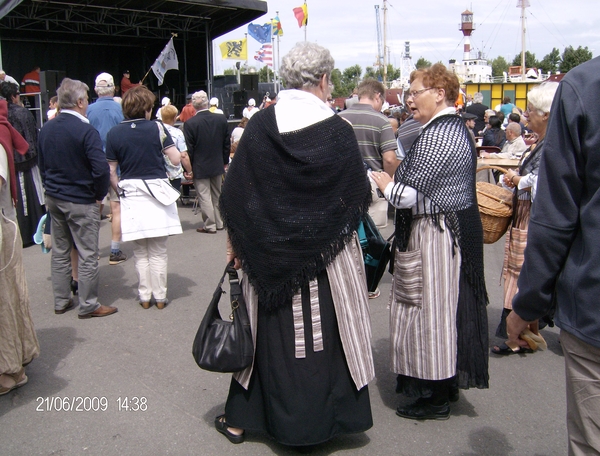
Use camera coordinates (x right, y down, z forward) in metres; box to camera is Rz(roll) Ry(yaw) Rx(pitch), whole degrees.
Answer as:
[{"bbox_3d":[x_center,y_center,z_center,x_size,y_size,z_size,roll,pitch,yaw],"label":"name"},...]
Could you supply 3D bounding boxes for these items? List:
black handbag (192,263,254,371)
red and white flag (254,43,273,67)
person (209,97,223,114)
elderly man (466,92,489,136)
[{"bbox_3d":[-0.332,0.394,2.724,0.280,0.460,0.140,4,12,25],"label":"black handbag"},{"bbox_3d":[-2.053,-9.895,35.761,1.200,1.300,0.350,-2,11,-5],"label":"red and white flag"},{"bbox_3d":[-1.871,-2.035,13.800,0.480,1.640,0.340,-1,11,0],"label":"person"},{"bbox_3d":[3.644,-1.941,13.035,0.500,1.710,0.320,2,11,12],"label":"elderly man"}]

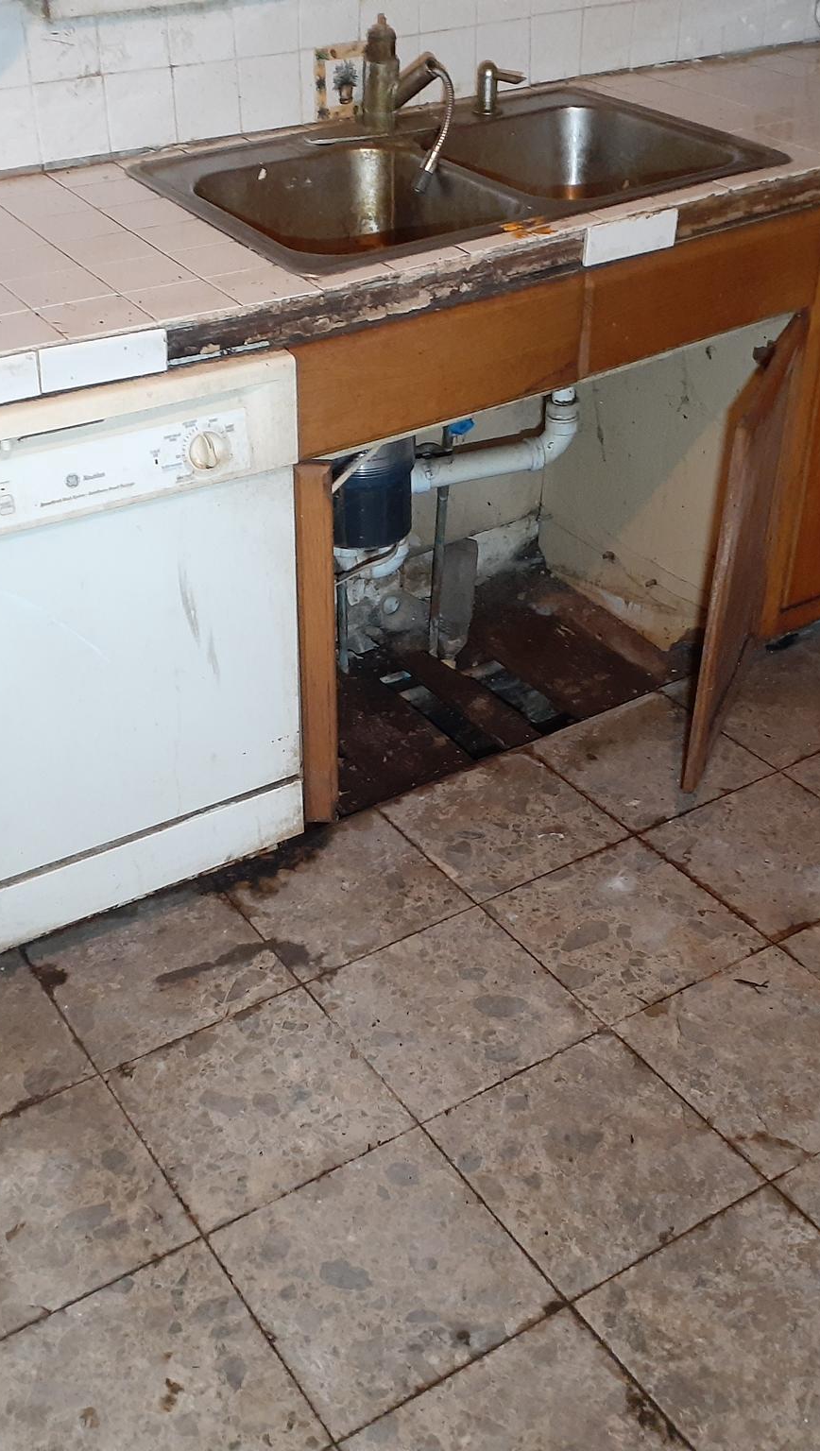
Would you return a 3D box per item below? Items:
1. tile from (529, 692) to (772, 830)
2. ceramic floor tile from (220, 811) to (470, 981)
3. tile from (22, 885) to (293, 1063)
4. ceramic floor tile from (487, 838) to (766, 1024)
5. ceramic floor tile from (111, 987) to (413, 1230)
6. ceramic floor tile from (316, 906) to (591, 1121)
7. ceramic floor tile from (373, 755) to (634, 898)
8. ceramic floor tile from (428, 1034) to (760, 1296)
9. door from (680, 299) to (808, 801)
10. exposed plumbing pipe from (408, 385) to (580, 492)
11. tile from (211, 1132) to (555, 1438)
[{"bbox_3d":[0.393,0.055,2.464,0.287,0.010,0.289,-21,38,-25],"label":"tile"},{"bbox_3d":[-0.103,0.249,2.293,0.303,0.011,0.303,-20,38,-26],"label":"ceramic floor tile"},{"bbox_3d":[-0.347,0.333,2.089,0.287,0.010,0.289,-21,38,-25],"label":"tile"},{"bbox_3d":[0.304,0.283,2.128,0.287,0.010,0.289,-21,38,-25],"label":"ceramic floor tile"},{"bbox_3d":[-0.193,0.477,1.914,0.292,0.011,0.292,-20,38,-26],"label":"ceramic floor tile"},{"bbox_3d":[0.061,0.390,2.079,0.303,0.011,0.303,-20,38,-26],"label":"ceramic floor tile"},{"bbox_3d":[0.152,0.153,2.387,0.292,0.011,0.279,-20,38,-26],"label":"ceramic floor tile"},{"bbox_3d":[0.214,0.511,1.793,0.287,0.010,0.289,-21,38,-25],"label":"ceramic floor tile"},{"bbox_3d":[0.529,-0.278,2.373,0.020,0.602,0.494,12,36,21],"label":"door"},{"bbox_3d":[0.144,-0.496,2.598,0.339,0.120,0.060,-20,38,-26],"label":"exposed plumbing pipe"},{"bbox_3d":[-0.030,0.617,1.702,0.292,0.011,0.292,-20,38,-26],"label":"tile"}]

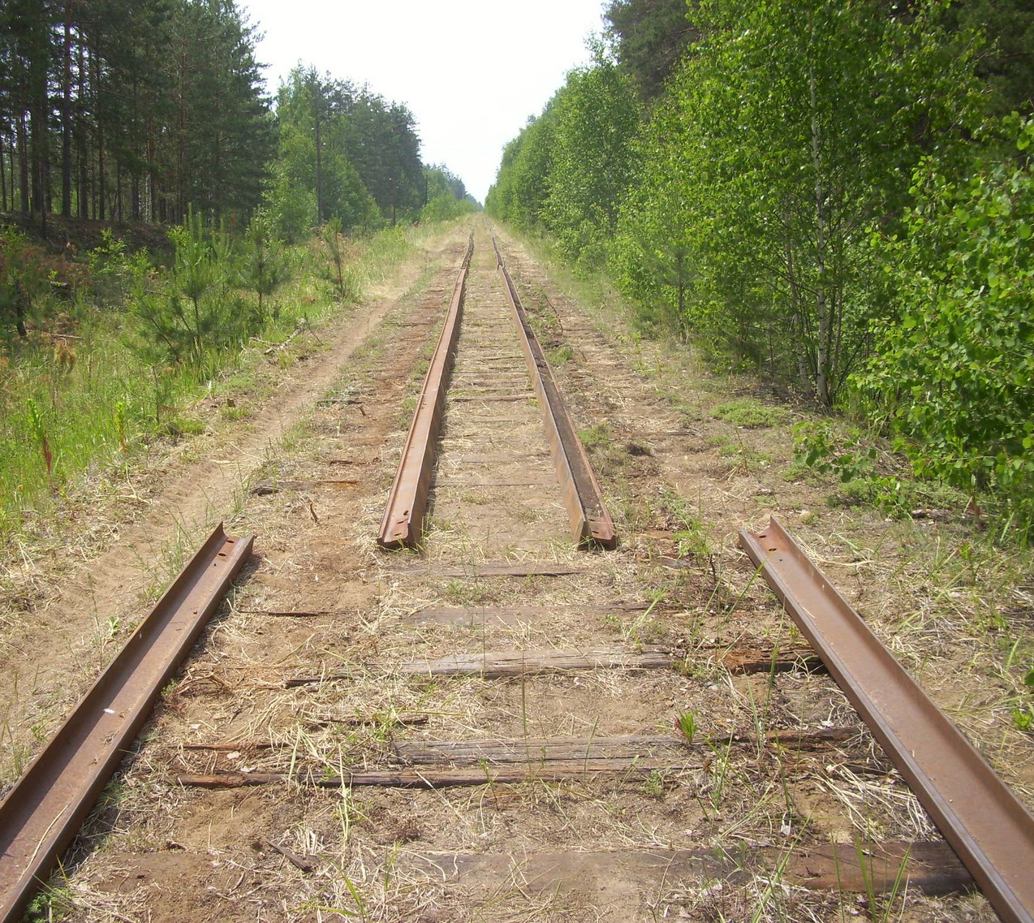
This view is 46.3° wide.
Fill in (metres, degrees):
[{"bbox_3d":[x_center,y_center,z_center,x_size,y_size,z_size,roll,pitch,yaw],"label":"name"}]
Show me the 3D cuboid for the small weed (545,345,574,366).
[{"bbox_3d":[0.440,-1.107,12.571,0.310,0.193,0.340,0,12,0],"label":"small weed"}]

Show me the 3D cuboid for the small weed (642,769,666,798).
[{"bbox_3d":[0.385,0.902,3.397,0.070,0.066,0.065,0,12,0],"label":"small weed"}]

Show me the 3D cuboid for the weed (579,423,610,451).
[{"bbox_3d":[0.531,-0.173,8.243,0.216,0.160,0.260,0,12,0],"label":"weed"}]

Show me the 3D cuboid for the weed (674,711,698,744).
[{"bbox_3d":[0.518,0.821,3.704,0.073,0.098,0.072,0,12,0],"label":"weed"}]

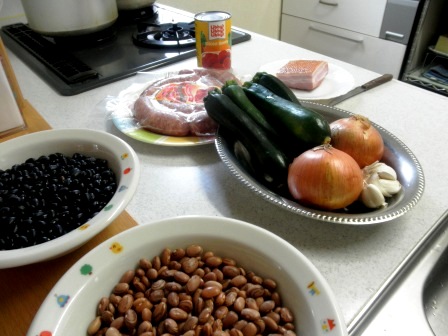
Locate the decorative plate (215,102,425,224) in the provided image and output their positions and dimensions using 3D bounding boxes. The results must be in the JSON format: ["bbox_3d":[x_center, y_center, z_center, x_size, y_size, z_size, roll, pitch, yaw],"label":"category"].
[{"bbox_3d":[0.131,-0.018,0.540,0.260,0.030,0.320,-27,45,-28],"label":"decorative plate"}]

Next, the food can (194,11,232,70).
[{"bbox_3d":[-0.021,-0.285,0.813,0.076,0.111,0.076,-1,39,1],"label":"food can"}]

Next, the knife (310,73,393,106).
[{"bbox_3d":[0.264,-0.148,0.709,0.235,0.014,0.023,-27,45,-28],"label":"knife"}]

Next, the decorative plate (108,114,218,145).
[{"bbox_3d":[-0.071,-0.106,0.664,0.255,0.022,0.255,-1,39,1],"label":"decorative plate"}]

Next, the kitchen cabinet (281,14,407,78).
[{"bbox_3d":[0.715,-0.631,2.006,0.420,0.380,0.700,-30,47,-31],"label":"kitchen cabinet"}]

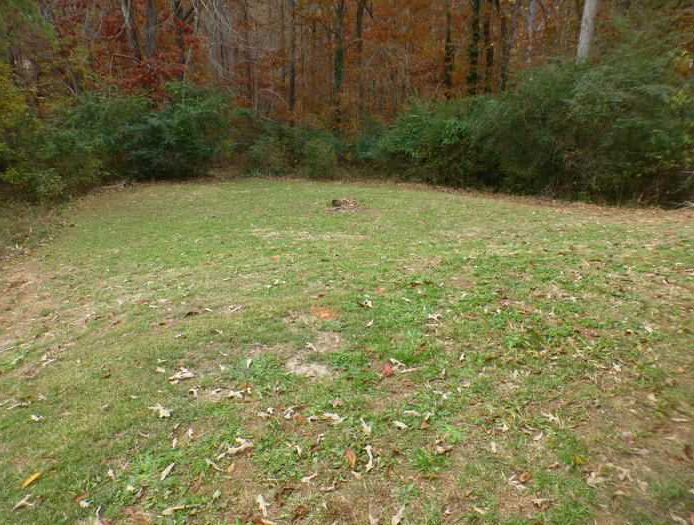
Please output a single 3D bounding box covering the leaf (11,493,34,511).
[{"bbox_3d":[-1.394,1.031,2.085,0.042,0.022,0.078,7,15,26],"label":"leaf"}]

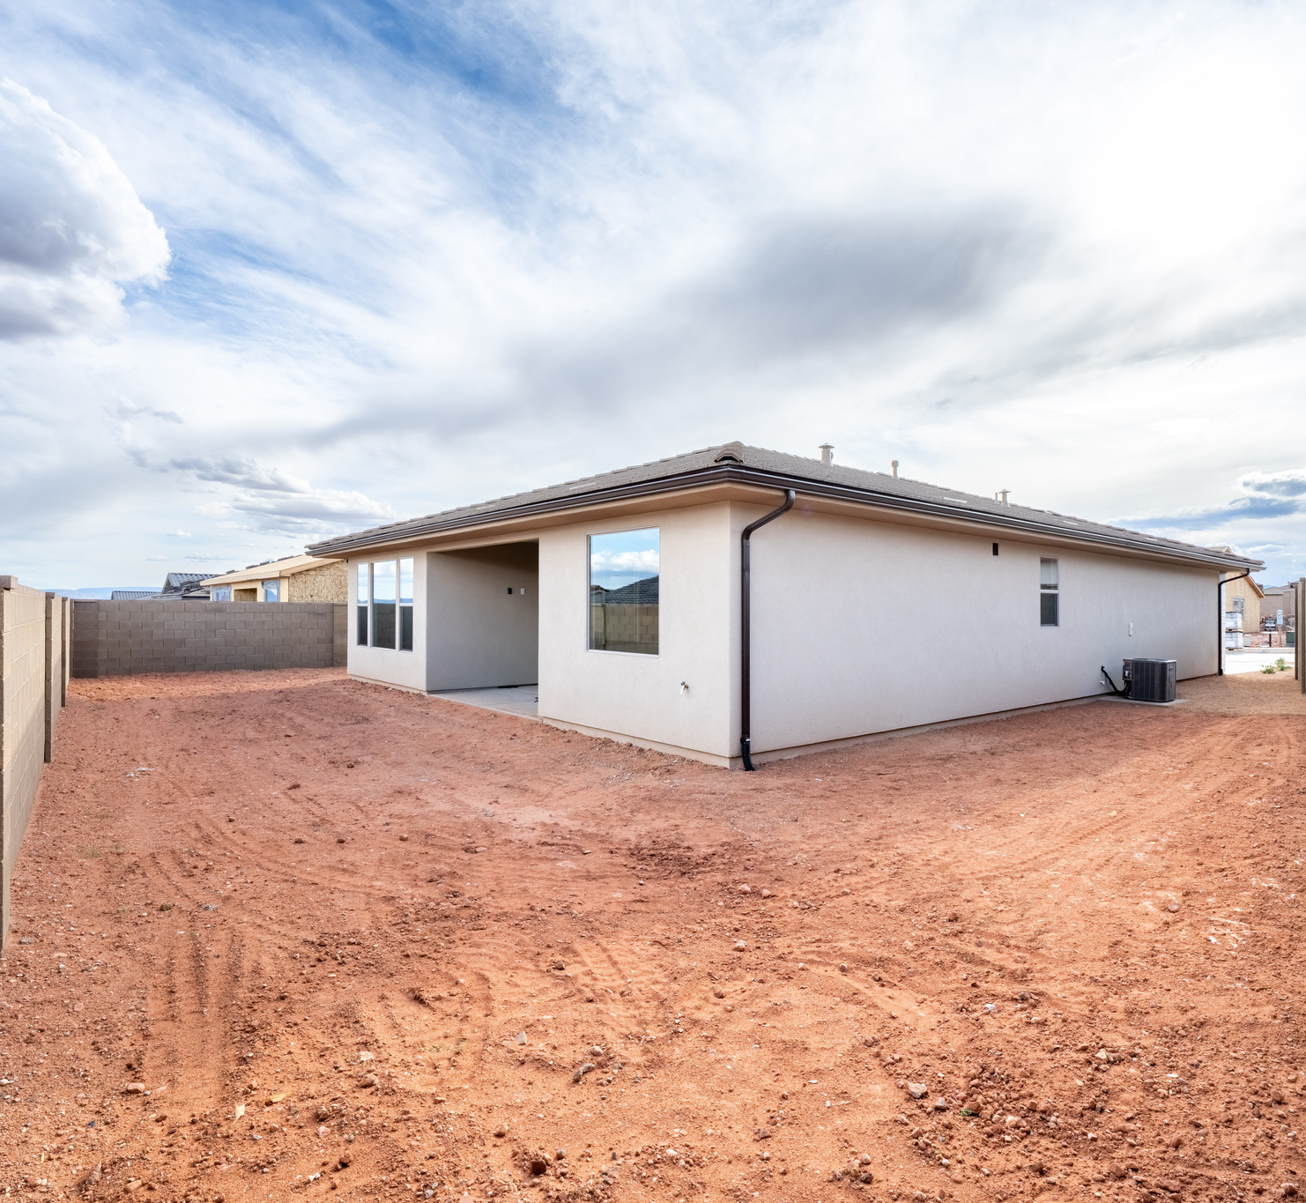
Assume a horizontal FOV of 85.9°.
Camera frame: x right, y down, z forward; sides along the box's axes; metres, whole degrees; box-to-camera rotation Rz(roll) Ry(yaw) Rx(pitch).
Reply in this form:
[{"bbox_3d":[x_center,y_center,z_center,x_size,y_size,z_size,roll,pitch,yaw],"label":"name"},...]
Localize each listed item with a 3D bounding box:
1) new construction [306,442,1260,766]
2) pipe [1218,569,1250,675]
[{"bbox_3d":[4.069,-0.746,17.649,19.800,5.250,13.500,1,-1,-39],"label":"new construction"},{"bbox_3d":[15.122,0.570,18.218,0.110,2.760,0.660,1,-1,-39],"label":"pipe"}]

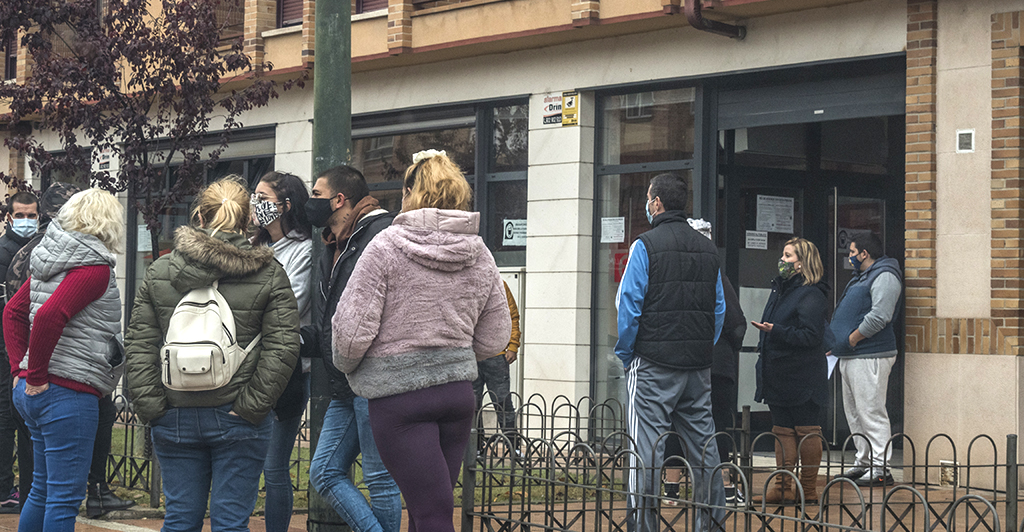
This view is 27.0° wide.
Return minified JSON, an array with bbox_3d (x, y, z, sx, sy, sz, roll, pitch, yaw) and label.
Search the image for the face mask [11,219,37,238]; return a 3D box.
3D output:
[{"bbox_3d":[-2.592,-0.199,11.300,0.145,0.110,0.080,2,-2,-22],"label":"face mask"}]

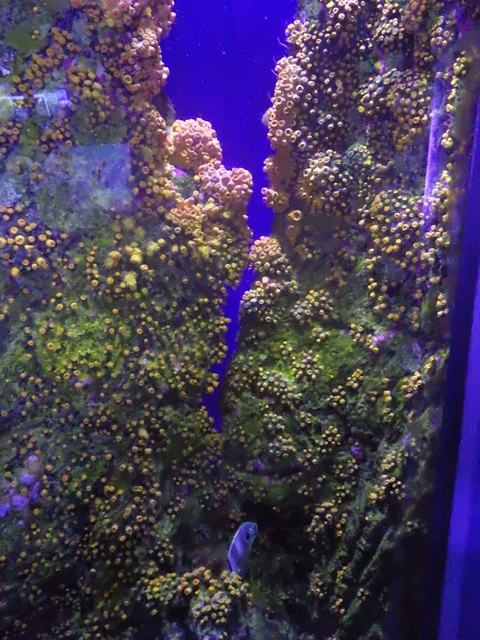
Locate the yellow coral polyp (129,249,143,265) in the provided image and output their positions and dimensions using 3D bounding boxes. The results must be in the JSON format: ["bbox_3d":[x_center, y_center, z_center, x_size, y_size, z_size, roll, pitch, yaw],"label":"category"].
[{"bbox_3d":[-0.202,-0.123,1.000,0.026,0.029,0.025,1,8,-6],"label":"yellow coral polyp"}]

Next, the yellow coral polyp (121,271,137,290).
[{"bbox_3d":[-0.215,-0.076,1.000,0.029,0.037,0.030,1,8,-6],"label":"yellow coral polyp"}]

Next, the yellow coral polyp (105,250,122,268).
[{"bbox_3d":[-0.244,-0.117,1.000,0.033,0.033,0.030,1,8,-6],"label":"yellow coral polyp"}]

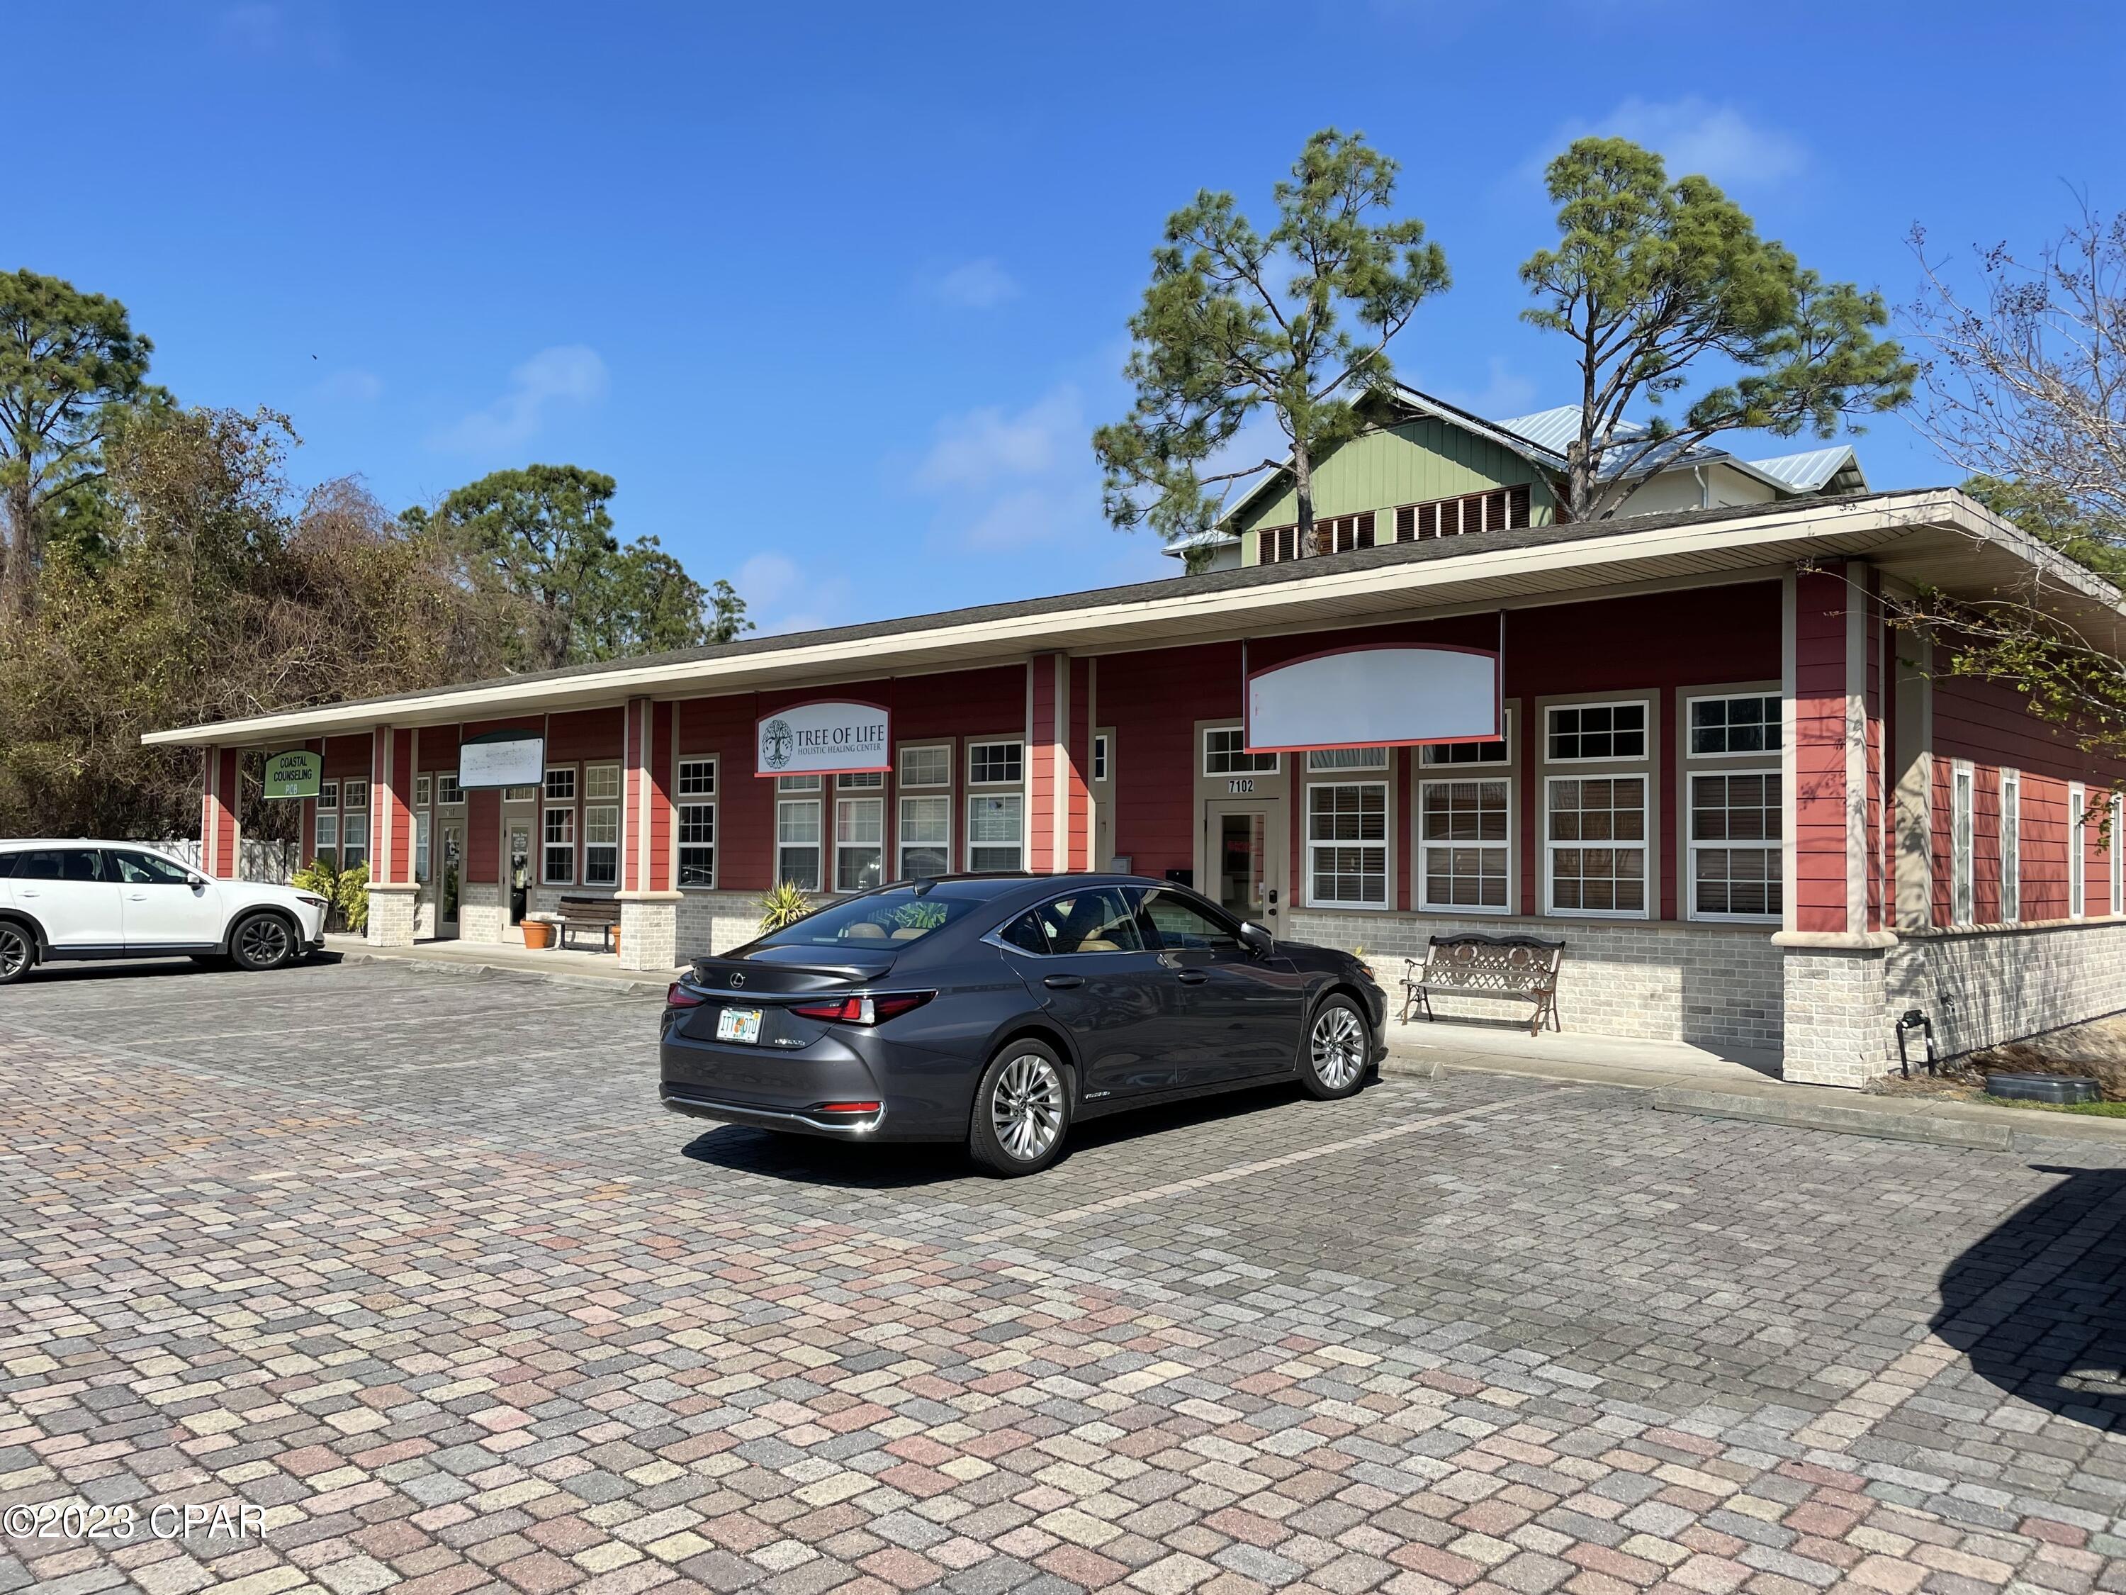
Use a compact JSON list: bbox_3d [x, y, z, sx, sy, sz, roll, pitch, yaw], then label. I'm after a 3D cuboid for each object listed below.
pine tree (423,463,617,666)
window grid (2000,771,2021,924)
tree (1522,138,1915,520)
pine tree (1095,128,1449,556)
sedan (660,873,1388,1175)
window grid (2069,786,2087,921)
[{"bbox_3d":[-17.400,-3.900,52.000,6.200,13.800,6.200,1,-2,0],"label":"pine tree"},{"bbox_3d":[7.920,0.410,13.330,0.090,1.260,0.600,-1,-2,44],"label":"window grid"},{"bbox_3d":[12.750,-5.000,31.000,7.400,15.500,7.000,1,-2,0],"label":"tree"},{"bbox_3d":[4.450,-5.600,34.000,7.400,16.800,7.000,1,-2,0],"label":"pine tree"},{"bbox_3d":[0.035,1.130,9.320,1.880,1.450,4.960,-1,-2,40],"label":"sedan"},{"bbox_3d":[9.580,0.500,15.080,0.090,1.260,0.600,-1,-2,44],"label":"window grid"}]

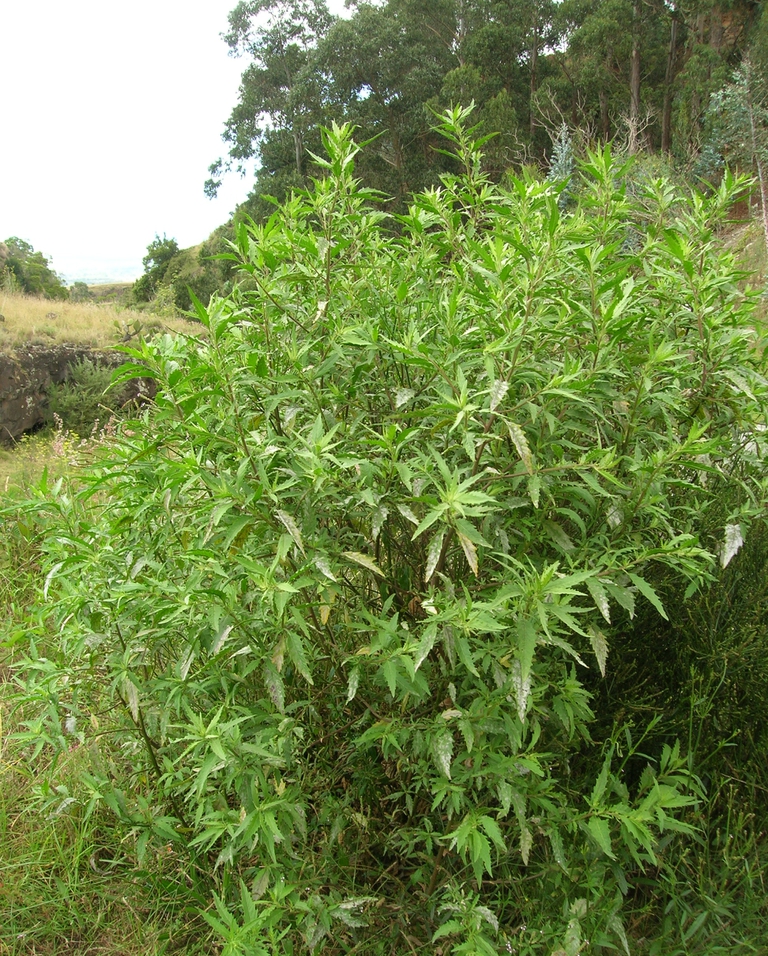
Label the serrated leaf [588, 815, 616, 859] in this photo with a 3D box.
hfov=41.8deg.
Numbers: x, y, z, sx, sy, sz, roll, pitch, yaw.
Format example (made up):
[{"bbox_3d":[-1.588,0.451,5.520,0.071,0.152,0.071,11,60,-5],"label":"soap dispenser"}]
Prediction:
[{"bbox_3d":[0.487,0.784,2.200,0.046,0.108,0.020,-22,0,-1],"label":"serrated leaf"}]

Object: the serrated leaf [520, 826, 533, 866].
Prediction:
[{"bbox_3d":[0.322,0.835,2.300,0.029,0.112,0.020,-1,0,7],"label":"serrated leaf"}]

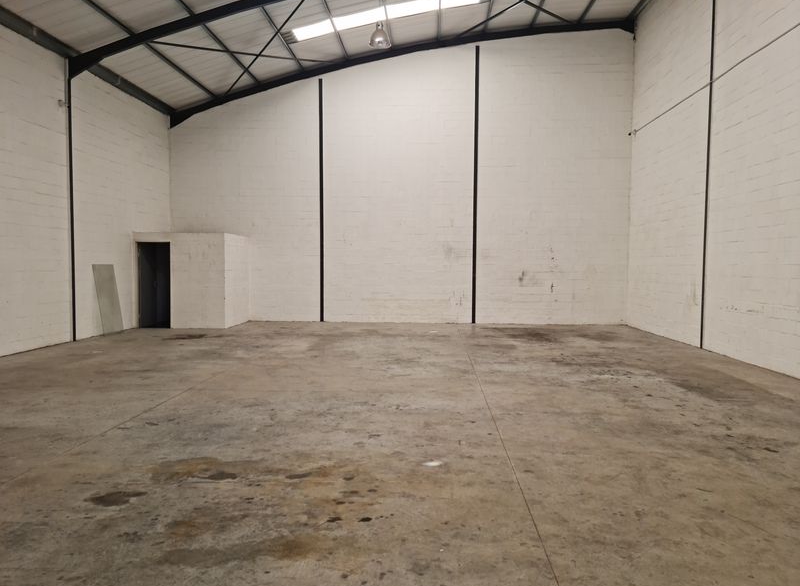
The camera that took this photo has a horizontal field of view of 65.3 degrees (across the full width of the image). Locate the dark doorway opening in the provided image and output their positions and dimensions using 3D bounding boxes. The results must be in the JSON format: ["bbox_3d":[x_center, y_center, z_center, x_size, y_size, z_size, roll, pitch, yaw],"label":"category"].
[{"bbox_3d":[-5.776,-0.184,14.786,0.790,2.017,0.150,1,3,3],"label":"dark doorway opening"}]

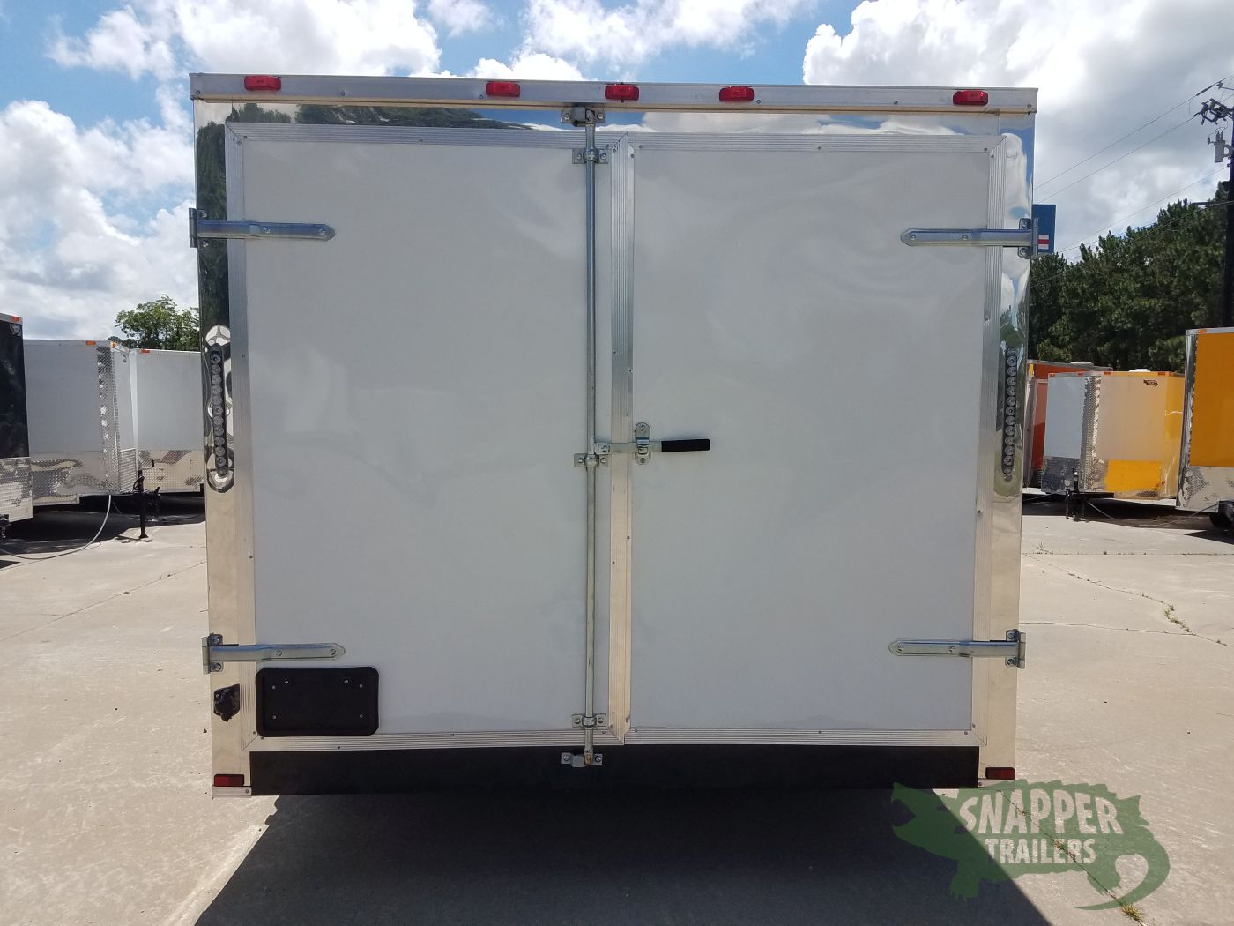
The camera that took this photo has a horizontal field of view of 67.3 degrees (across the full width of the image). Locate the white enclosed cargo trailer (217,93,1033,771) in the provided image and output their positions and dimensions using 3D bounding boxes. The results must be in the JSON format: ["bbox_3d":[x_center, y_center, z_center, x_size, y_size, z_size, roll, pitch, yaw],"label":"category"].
[{"bbox_3d":[-0.090,-0.059,5.922,2.590,2.606,6.000,0,4,-2],"label":"white enclosed cargo trailer"}]

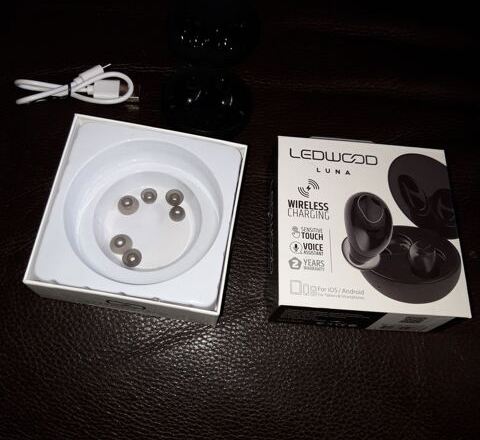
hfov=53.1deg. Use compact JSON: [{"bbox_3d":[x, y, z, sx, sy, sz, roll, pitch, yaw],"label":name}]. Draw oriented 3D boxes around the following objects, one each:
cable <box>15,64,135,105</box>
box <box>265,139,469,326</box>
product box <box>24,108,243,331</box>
[{"bbox_3d":[-0.119,-0.095,0.350,0.084,0.010,0.036,-15,71,-12],"label":"cable"},{"bbox_3d":[0.075,0.010,0.309,0.109,0.048,0.108,4,68,-5],"label":"box"},{"bbox_3d":[-0.059,0.000,0.303,0.109,0.039,0.109,10,67,-3],"label":"product box"}]

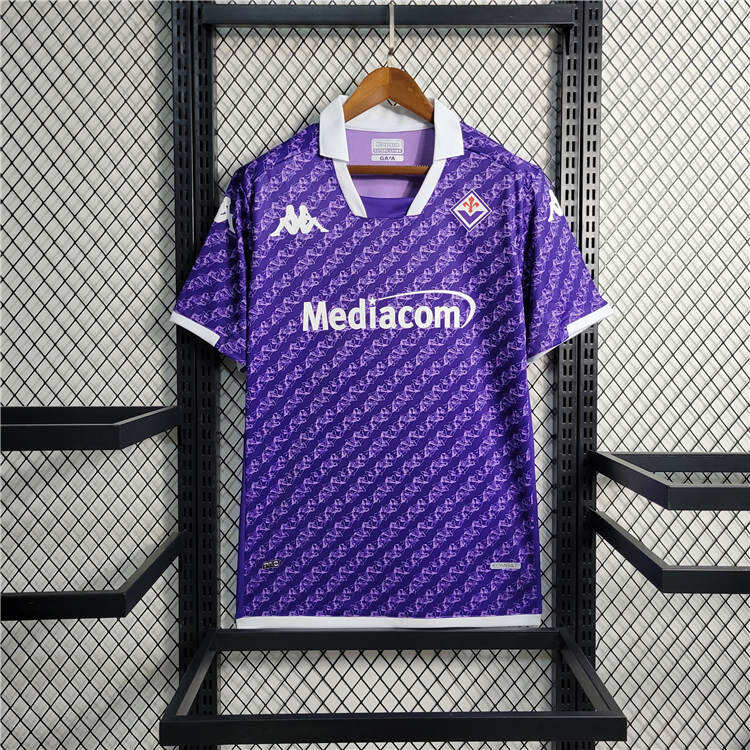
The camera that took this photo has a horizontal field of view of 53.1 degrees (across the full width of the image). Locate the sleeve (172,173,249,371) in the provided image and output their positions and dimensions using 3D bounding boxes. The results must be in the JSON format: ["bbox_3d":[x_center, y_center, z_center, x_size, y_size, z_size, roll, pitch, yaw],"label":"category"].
[{"bbox_3d":[-0.240,-0.158,1.105,0.125,0.283,0.110,0,2,-2],"label":"sleeve"}]

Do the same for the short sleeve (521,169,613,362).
[{"bbox_3d":[0.283,-0.160,1.105,0.135,0.282,0.110,0,2,-2],"label":"short sleeve"}]

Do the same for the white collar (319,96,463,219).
[{"bbox_3d":[0.024,-0.320,1.100,0.210,0.178,0.115,0,2,-2],"label":"white collar"}]

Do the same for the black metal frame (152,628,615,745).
[{"bbox_3d":[0.021,0.421,1.043,0.560,0.030,0.290,0,2,-2],"label":"black metal frame"}]

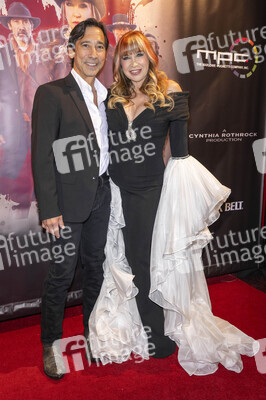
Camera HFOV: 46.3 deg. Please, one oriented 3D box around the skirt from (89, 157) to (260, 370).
[{"bbox_3d":[0.227,0.342,1.752,1.000,1.110,0.480,0,11,5],"label":"skirt"}]

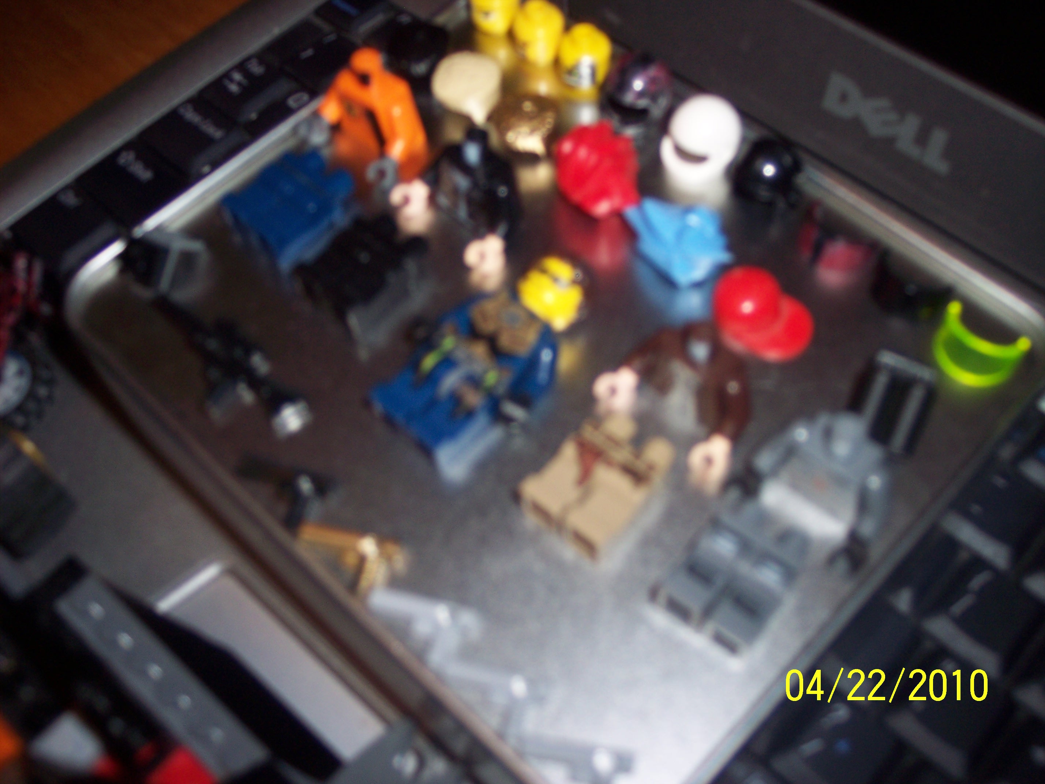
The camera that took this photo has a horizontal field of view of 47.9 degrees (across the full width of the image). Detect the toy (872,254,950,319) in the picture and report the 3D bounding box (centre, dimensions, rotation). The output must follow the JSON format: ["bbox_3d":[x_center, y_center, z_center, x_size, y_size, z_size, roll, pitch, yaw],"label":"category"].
[{"bbox_3d":[0.069,-0.018,0.214,0.015,0.007,0.008,36,68,20],"label":"toy"}]

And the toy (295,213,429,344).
[{"bbox_3d":[-0.030,-0.022,0.220,0.016,0.008,0.019,39,69,21],"label":"toy"}]

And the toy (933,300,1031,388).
[{"bbox_3d":[0.079,-0.007,0.206,0.015,0.008,0.010,29,64,19],"label":"toy"}]

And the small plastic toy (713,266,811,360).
[{"bbox_3d":[0.043,-0.014,0.212,0.018,0.009,0.012,34,67,19],"label":"small plastic toy"}]

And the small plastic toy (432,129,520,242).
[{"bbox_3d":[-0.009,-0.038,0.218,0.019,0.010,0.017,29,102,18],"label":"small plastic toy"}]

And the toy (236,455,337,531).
[{"bbox_3d":[-0.038,0.016,0.190,0.015,0.005,0.010,11,60,8],"label":"toy"}]

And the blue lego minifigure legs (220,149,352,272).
[{"bbox_3d":[-0.044,-0.037,0.230,0.016,0.009,0.021,37,67,22],"label":"blue lego minifigure legs"}]

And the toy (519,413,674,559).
[{"bbox_3d":[0.013,0.015,0.195,0.016,0.008,0.021,33,65,21],"label":"toy"}]

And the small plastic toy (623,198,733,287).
[{"bbox_3d":[0.028,-0.027,0.211,0.016,0.011,0.013,24,62,15],"label":"small plastic toy"}]

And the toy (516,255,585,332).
[{"bbox_3d":[0.005,-0.018,0.215,0.010,0.010,0.011,35,102,21],"label":"toy"}]

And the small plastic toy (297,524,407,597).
[{"bbox_3d":[-0.029,0.027,0.192,0.018,0.004,0.010,10,59,8],"label":"small plastic toy"}]

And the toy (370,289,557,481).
[{"bbox_3d":[-0.009,-0.003,0.197,0.021,0.011,0.029,38,67,22],"label":"toy"}]

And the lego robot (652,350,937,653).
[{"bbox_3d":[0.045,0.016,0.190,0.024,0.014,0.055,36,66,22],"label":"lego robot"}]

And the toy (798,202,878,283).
[{"bbox_3d":[0.058,-0.028,0.220,0.015,0.007,0.008,38,69,21],"label":"toy"}]

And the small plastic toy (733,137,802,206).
[{"bbox_3d":[0.047,-0.042,0.226,0.013,0.011,0.013,-1,61,2],"label":"small plastic toy"}]

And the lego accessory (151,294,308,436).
[{"bbox_3d":[-0.054,-0.005,0.213,0.041,0.005,0.011,38,69,21],"label":"lego accessory"}]

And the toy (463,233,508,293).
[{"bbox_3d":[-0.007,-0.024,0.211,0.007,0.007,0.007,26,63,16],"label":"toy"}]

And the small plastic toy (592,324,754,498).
[{"bbox_3d":[0.027,-0.002,0.200,0.025,0.017,0.016,35,66,21],"label":"small plastic toy"}]

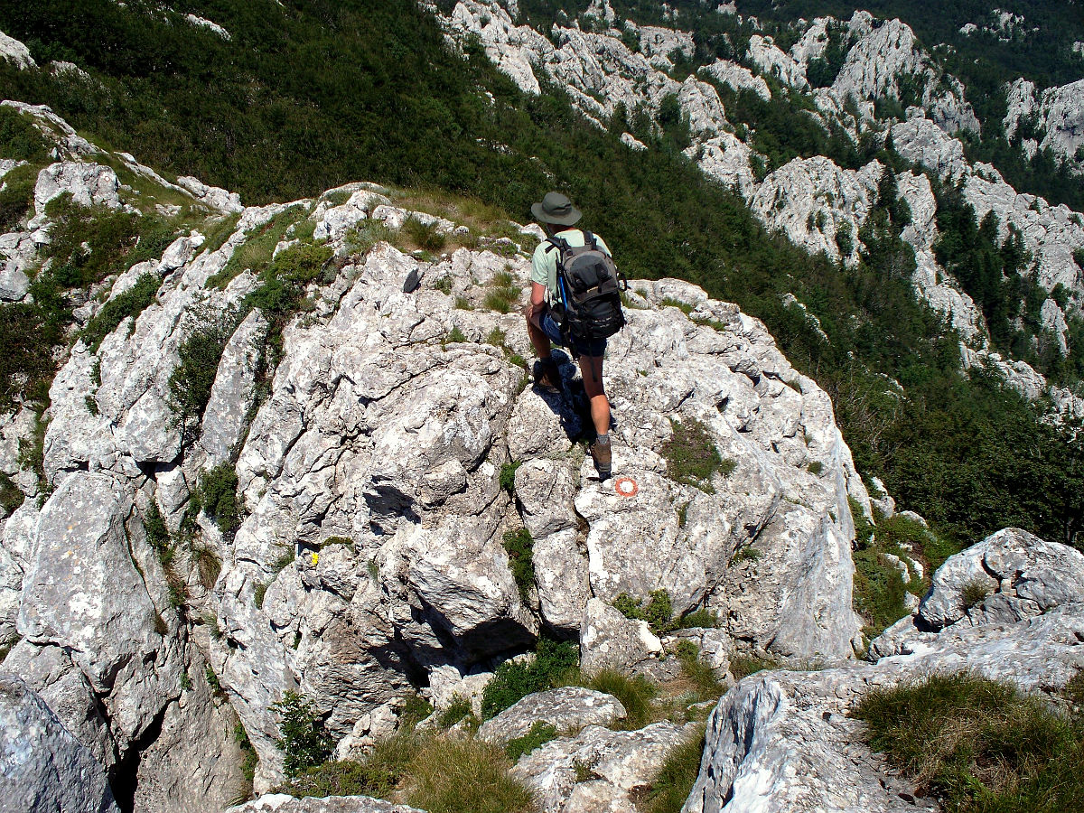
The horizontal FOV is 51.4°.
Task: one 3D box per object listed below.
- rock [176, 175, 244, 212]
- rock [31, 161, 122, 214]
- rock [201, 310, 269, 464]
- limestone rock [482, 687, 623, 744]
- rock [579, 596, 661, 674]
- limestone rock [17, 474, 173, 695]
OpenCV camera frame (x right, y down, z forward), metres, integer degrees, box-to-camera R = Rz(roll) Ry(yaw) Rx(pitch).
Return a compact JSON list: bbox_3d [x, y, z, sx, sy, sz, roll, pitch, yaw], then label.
[{"bbox_3d":[-6.469,-4.158,22.000,1.300,0.600,0.750,-6,24,-14],"label":"rock"},{"bbox_3d":[-9.865,-4.662,24.000,1.750,1.050,1.200,-8,25,-18],"label":"rock"},{"bbox_3d":[-2.311,-0.151,8.500,0.450,1.030,0.500,-7,24,-15],"label":"rock"},{"bbox_3d":[0.043,1.509,5.550,0.700,0.230,0.400,-5,24,-11],"label":"limestone rock"},{"bbox_3d":[0.421,1.254,6.200,0.430,0.400,0.350,-4,24,-9],"label":"rock"},{"bbox_3d":[-2.810,1.112,7.200,0.920,1.150,0.700,-7,25,-16],"label":"limestone rock"}]

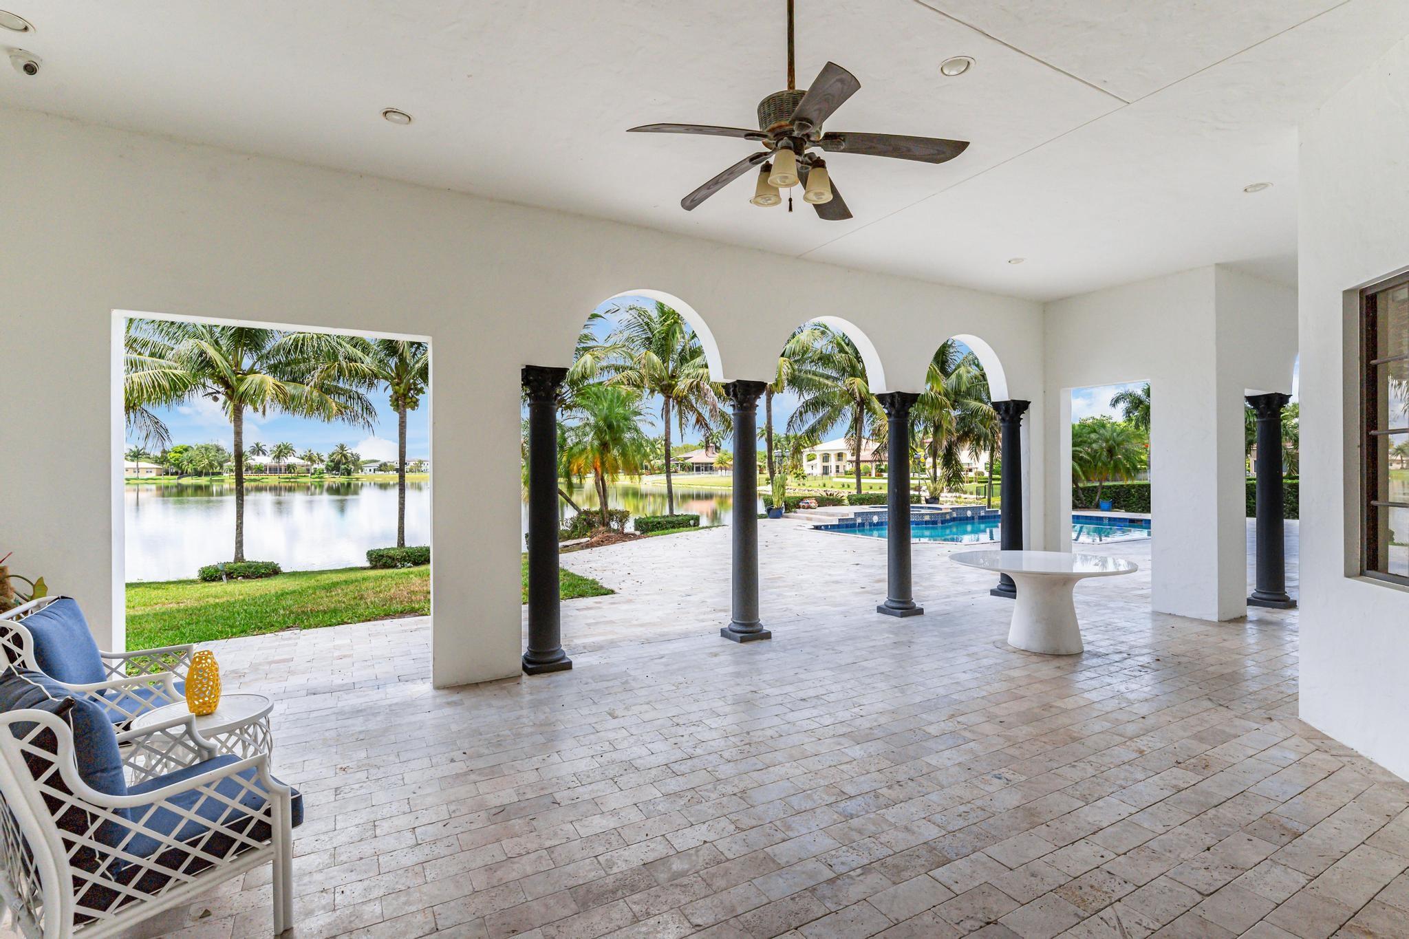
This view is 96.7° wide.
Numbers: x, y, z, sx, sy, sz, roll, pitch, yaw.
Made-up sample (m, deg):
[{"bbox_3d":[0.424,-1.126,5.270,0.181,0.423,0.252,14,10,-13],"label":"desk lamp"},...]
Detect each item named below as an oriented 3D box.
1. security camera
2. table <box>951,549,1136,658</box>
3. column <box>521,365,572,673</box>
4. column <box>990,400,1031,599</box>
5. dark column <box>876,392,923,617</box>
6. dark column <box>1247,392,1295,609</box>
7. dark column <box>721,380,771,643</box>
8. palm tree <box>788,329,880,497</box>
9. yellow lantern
[{"bbox_3d":[-3.381,-2.020,3.115,0.119,0.085,0.119,0,0,22],"label":"security camera"},{"bbox_3d":[3.048,1.205,5.660,1.473,0.759,1.473,0,0,-28],"label":"table"},{"bbox_3d":[-1.288,0.399,5.099,0.341,2.413,0.341,0,0,-28],"label":"column"},{"bbox_3d":[3.806,0.370,7.755,0.341,2.413,0.341,0,0,-28],"label":"column"},{"bbox_3d":[2.156,0.379,6.895,0.341,2.413,0.341,0,0,-28],"label":"dark column"},{"bbox_3d":[6.526,0.359,7.201,0.341,2.413,0.341,0,0,-28],"label":"dark column"},{"bbox_3d":[0.394,0.389,5.976,0.341,2.413,0.341,0,0,-28],"label":"dark column"},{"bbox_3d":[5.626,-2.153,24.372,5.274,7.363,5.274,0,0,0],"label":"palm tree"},{"bbox_3d":[-2.301,0.965,2.862,0.127,0.285,0.127,0,0,-28],"label":"yellow lantern"}]

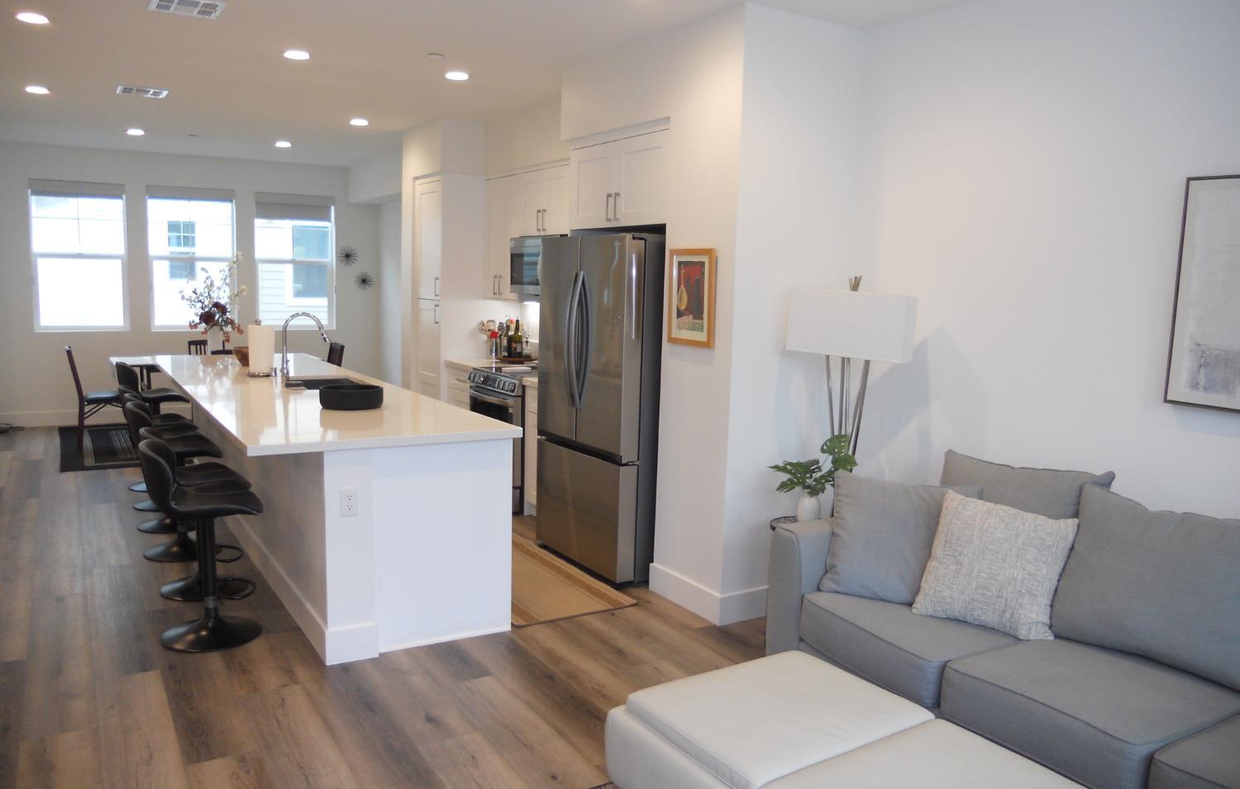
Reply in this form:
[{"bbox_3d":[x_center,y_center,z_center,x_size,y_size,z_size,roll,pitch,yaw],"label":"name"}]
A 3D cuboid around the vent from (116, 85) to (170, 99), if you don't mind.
[{"bbox_3d":[-3.247,-2.043,6.571,0.290,0.020,0.340,-3,8,-31],"label":"vent"}]

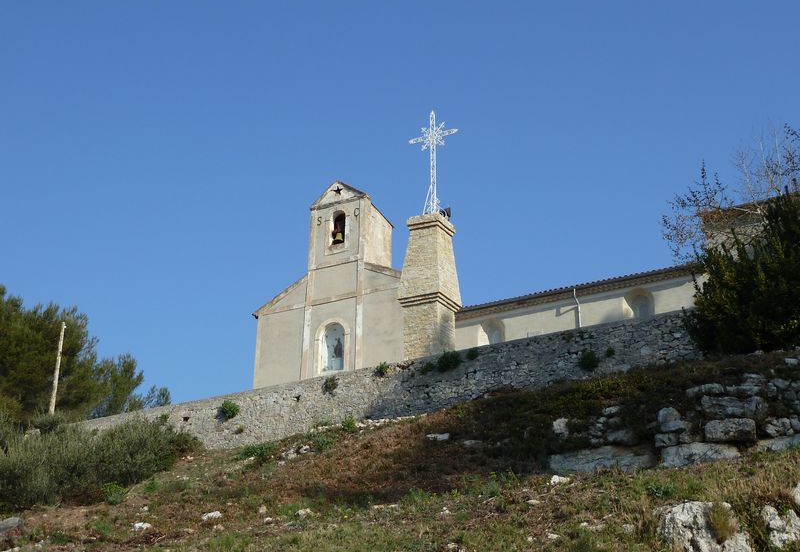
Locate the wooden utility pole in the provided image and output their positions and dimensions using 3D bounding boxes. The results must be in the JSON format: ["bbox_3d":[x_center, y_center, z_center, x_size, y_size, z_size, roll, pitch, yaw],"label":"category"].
[{"bbox_3d":[-15.389,4.201,54.000,0.200,4.730,0.200,-11,-30,21],"label":"wooden utility pole"}]

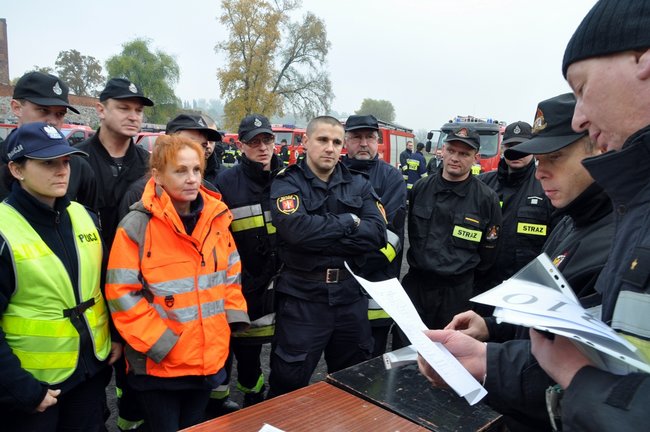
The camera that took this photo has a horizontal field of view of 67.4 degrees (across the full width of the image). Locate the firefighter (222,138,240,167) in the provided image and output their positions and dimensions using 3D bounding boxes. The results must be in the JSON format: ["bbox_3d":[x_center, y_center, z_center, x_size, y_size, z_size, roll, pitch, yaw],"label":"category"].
[{"bbox_3d":[-3.015,-1.501,15.749,0.550,1.800,0.380,1,8,0],"label":"firefighter"}]

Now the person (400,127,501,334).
[{"bbox_3d":[0.673,0.390,2.678,0.530,1.750,0.380,5,9,27],"label":"person"}]

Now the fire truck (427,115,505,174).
[{"bbox_3d":[7.143,-3.023,23.191,2.500,3.050,7.300,4,8,21],"label":"fire truck"}]

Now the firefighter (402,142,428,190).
[{"bbox_3d":[2.092,-0.697,11.308,0.560,1.470,0.380,4,9,23],"label":"firefighter"}]

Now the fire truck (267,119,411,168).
[{"bbox_3d":[1.582,-2.251,18.160,2.450,2.750,7.600,3,8,17],"label":"fire truck"}]

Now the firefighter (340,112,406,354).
[{"bbox_3d":[0.216,0.320,2.952,0.560,1.800,0.380,1,8,0],"label":"firefighter"}]

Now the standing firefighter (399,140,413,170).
[{"bbox_3d":[2.017,-0.908,11.985,0.520,1.800,0.360,-5,10,-36],"label":"standing firefighter"}]

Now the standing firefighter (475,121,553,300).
[{"bbox_3d":[1.077,0.348,2.873,0.540,1.790,0.380,4,9,25],"label":"standing firefighter"}]

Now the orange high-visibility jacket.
[{"bbox_3d":[-0.580,0.220,1.920,0.540,0.760,0.350,-5,10,-38],"label":"orange high-visibility jacket"}]

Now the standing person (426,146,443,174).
[{"bbox_3d":[2.907,-0.900,12.489,0.520,1.670,0.360,1,8,3],"label":"standing person"}]

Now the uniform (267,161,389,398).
[{"bbox_3d":[0.004,0.513,2.343,0.560,1.520,0.400,-1,8,-14],"label":"uniform"}]

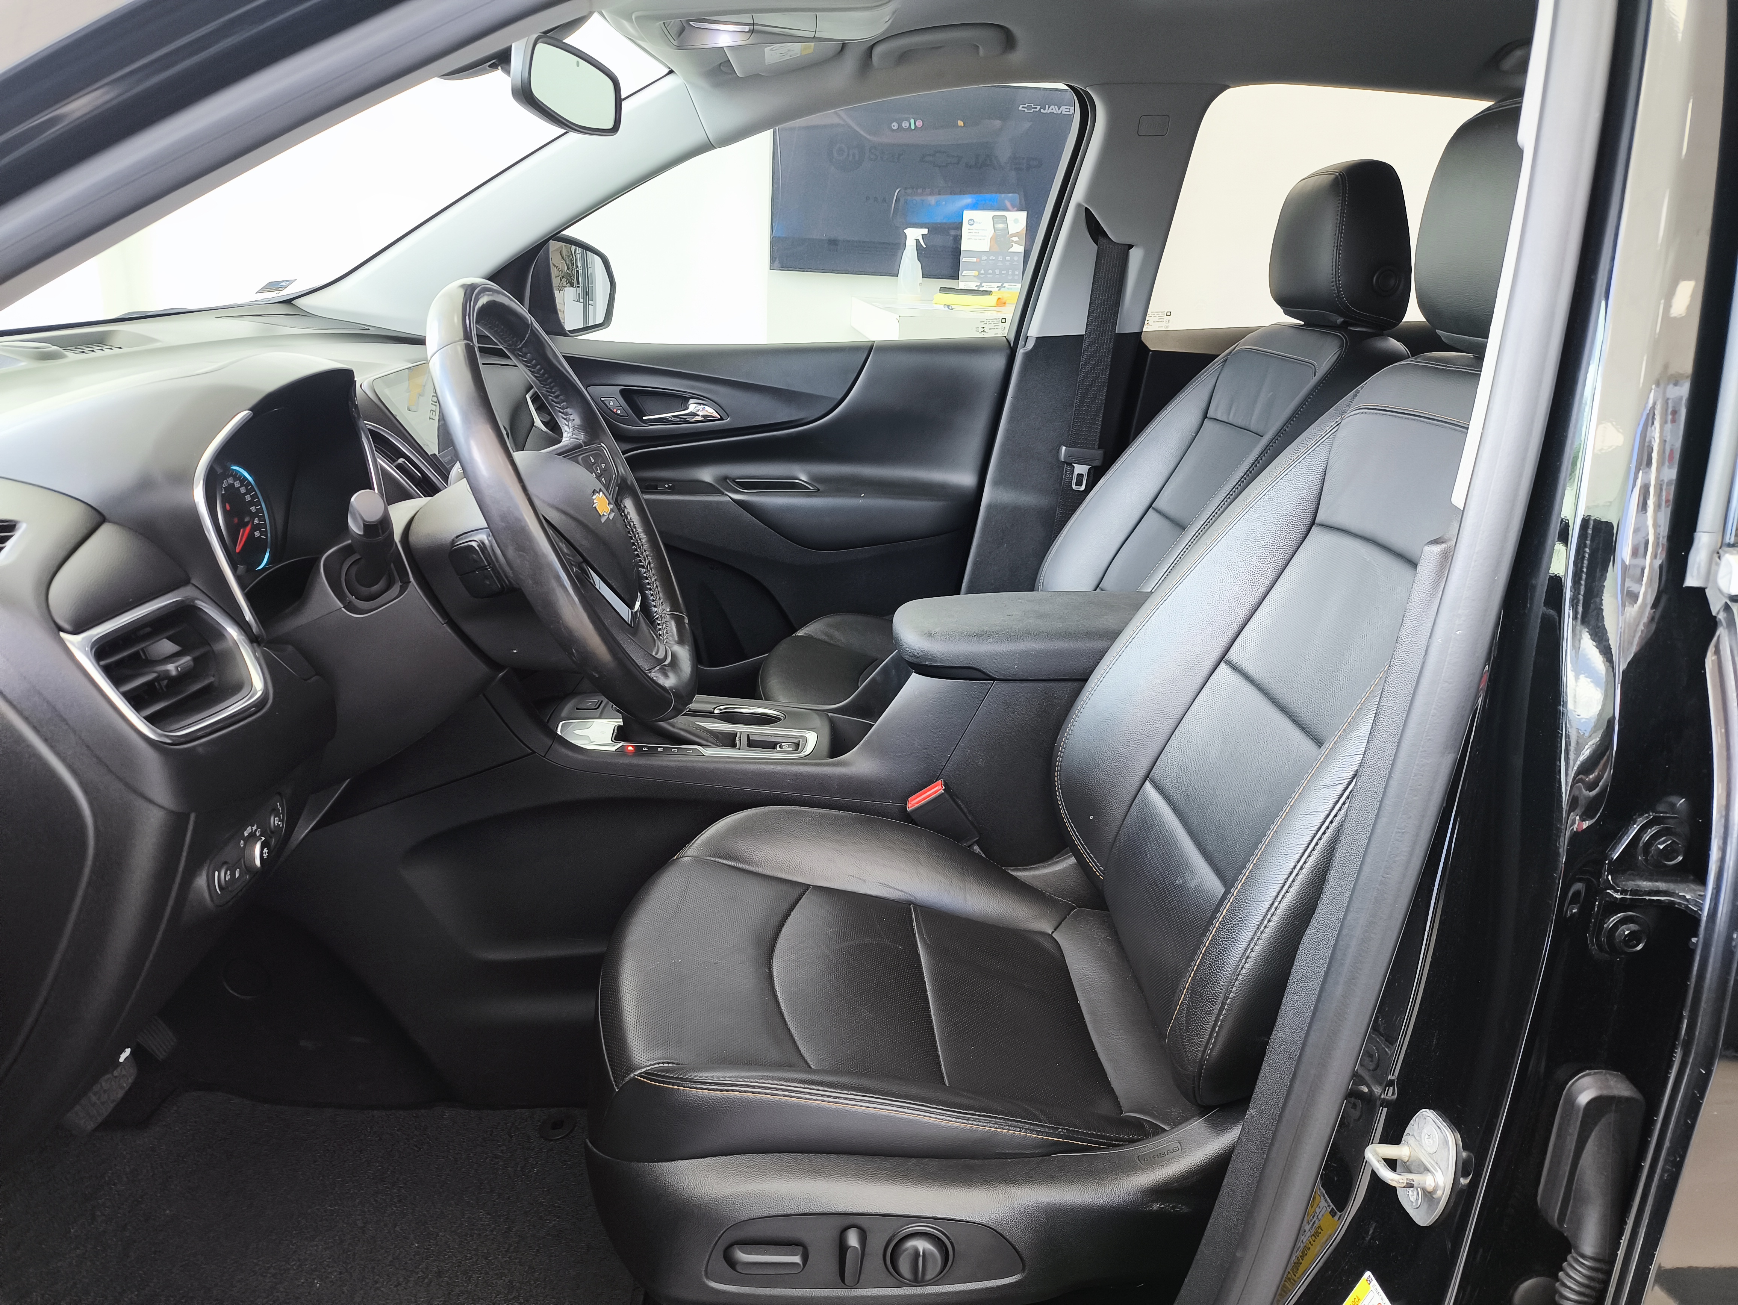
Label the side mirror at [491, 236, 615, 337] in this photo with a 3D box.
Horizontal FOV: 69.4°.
[{"bbox_3d":[-0.545,-0.643,2.205,0.140,0.175,0.240,7,18,14],"label":"side mirror"}]

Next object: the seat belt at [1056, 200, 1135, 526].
[{"bbox_3d":[0.358,-0.429,1.993,0.085,0.540,0.060,2,17,-3],"label":"seat belt"}]

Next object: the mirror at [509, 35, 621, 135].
[{"bbox_3d":[-0.298,-0.551,1.223,0.042,0.075,0.240,10,18,6],"label":"mirror"}]

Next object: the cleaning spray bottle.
[{"bbox_3d":[0.150,-1.314,4.280,0.095,0.240,0.075,4,17,4],"label":"cleaning spray bottle"}]

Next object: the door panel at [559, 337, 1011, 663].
[{"bbox_3d":[-0.207,-0.213,2.064,0.860,0.630,0.130,2,17,-3],"label":"door panel"}]

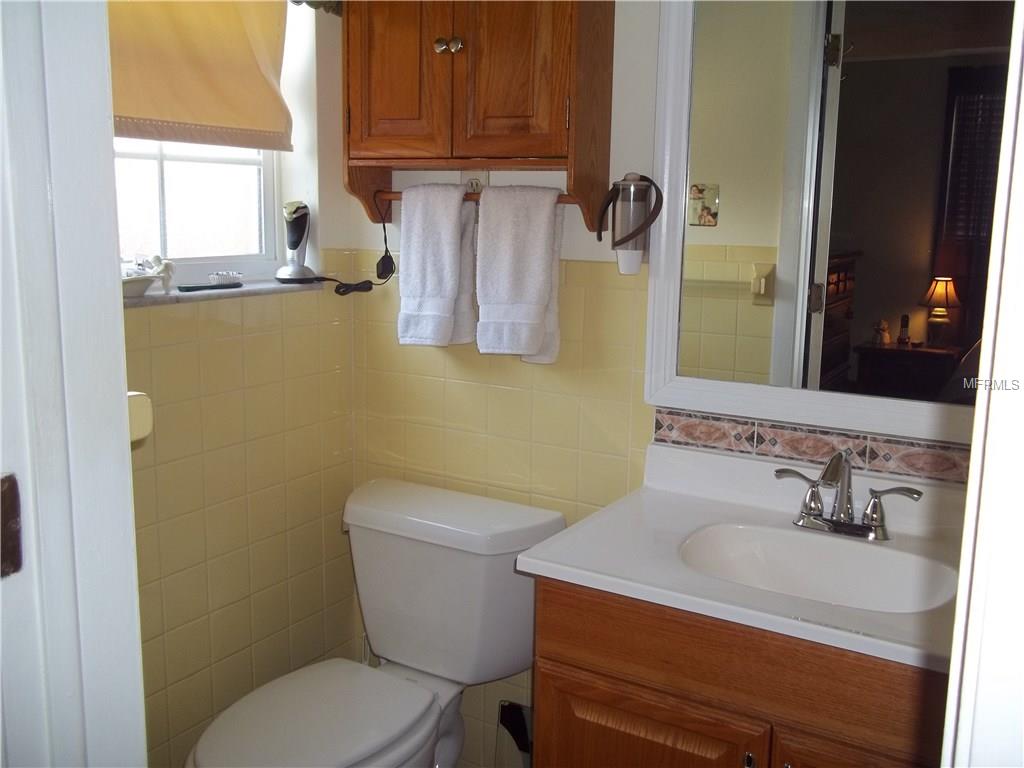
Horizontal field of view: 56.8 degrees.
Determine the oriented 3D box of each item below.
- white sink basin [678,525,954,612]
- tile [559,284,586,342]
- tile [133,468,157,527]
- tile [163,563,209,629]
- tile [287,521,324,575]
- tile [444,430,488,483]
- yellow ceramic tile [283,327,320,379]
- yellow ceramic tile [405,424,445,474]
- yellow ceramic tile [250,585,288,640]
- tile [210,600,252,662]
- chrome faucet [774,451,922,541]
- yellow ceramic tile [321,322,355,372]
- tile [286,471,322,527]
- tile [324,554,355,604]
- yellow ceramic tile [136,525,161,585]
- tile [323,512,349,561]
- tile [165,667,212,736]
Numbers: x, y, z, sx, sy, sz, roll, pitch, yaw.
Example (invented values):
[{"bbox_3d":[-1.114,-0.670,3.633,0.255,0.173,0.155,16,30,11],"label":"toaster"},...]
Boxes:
[{"bbox_3d":[0.451,0.335,1.436,0.400,0.135,0.305,7,12,30],"label":"white sink basin"},{"bbox_3d":[0.097,-0.145,1.877,0.108,0.108,0.009,7,12,30],"label":"tile"},{"bbox_3d":[-0.685,0.210,1.695,0.010,0.108,0.108,7,12,31],"label":"tile"},{"bbox_3d":[-0.631,0.410,1.826,0.008,0.108,0.108,7,12,31],"label":"tile"},{"bbox_3d":[-0.458,0.362,2.095,0.009,0.108,0.108,7,12,30],"label":"tile"},{"bbox_3d":[-0.098,0.157,2.063,0.108,0.108,0.010,7,12,31],"label":"tile"},{"bbox_3d":[-0.452,-0.069,2.025,0.009,0.108,0.108,7,12,30],"label":"yellow ceramic tile"},{"bbox_3d":[-0.192,0.146,2.108,0.108,0.108,0.008,7,12,31],"label":"yellow ceramic tile"},{"bbox_3d":[-0.517,0.485,2.022,0.009,0.108,0.108,7,12,30],"label":"yellow ceramic tile"},{"bbox_3d":[-0.576,0.501,1.937,0.009,0.108,0.108,7,12,30],"label":"tile"},{"bbox_3d":[0.529,0.181,1.532,0.238,0.138,0.161,7,12,31],"label":"chrome faucet"},{"bbox_3d":[-0.395,-0.083,2.118,0.008,0.108,0.108,7,12,31],"label":"yellow ceramic tile"},{"bbox_3d":[-0.459,0.256,2.088,0.008,0.108,0.108,7,12,31],"label":"tile"},{"bbox_3d":[-0.408,0.457,2.225,0.010,0.108,0.108,7,12,31],"label":"tile"},{"bbox_3d":[-0.683,0.315,1.706,0.009,0.108,0.108,7,12,30],"label":"yellow ceramic tile"},{"bbox_3d":[-0.403,0.348,2.195,0.008,0.108,0.108,7,12,31],"label":"tile"},{"bbox_3d":[-0.636,0.626,1.865,0.010,0.108,0.108,7,12,31],"label":"tile"}]

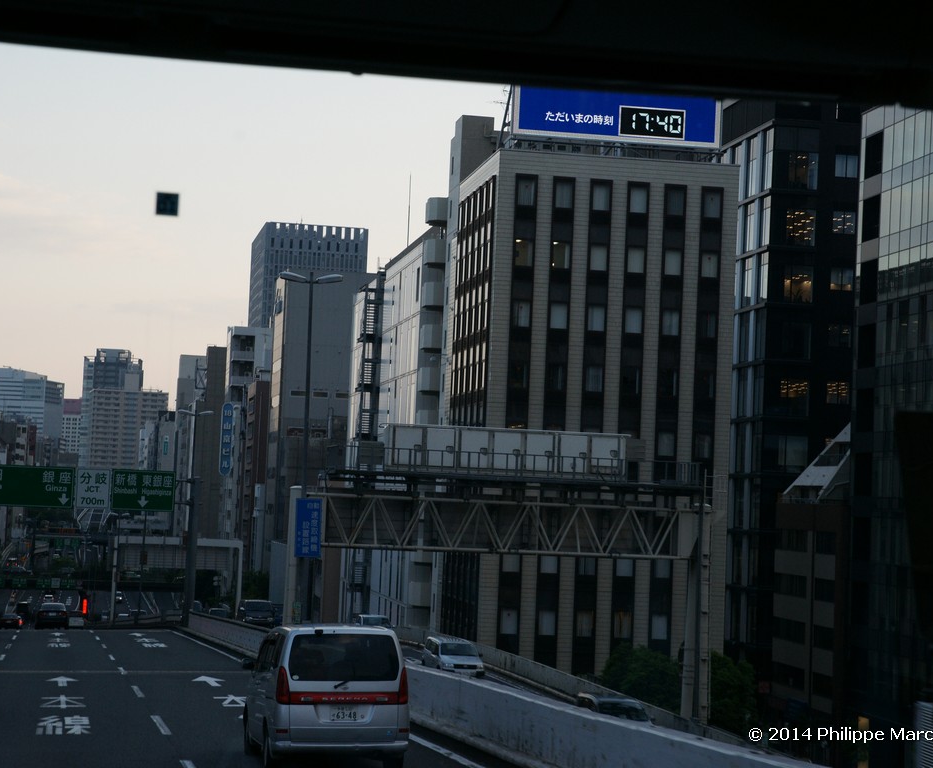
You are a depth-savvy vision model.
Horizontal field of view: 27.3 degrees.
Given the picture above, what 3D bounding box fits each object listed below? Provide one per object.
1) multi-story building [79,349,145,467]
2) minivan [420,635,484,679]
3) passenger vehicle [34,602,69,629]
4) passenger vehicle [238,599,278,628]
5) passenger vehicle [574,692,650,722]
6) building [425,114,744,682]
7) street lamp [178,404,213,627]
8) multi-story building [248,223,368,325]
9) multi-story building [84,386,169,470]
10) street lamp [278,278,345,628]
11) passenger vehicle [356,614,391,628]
[{"bbox_3d":[-193.892,22.058,1045.000,32.000,82.000,28.000,3,-3,-10],"label":"multi-story building"},{"bbox_3d":[-0.526,10.675,75.360,1.690,1.520,4.200,3,-5,-9],"label":"minivan"},{"bbox_3d":[-22.656,12.696,105.000,1.750,1.430,4.650,2,-7,-12],"label":"passenger vehicle"},{"bbox_3d":[-12.388,13.755,114.000,1.760,1.880,4.750,3,-6,-11],"label":"passenger vehicle"},{"bbox_3d":[4.057,9.438,53.583,1.680,1.500,4.300,3,-5,-8],"label":"passenger vehicle"},{"bbox_3d":[6.742,1.707,116.512,14.085,36.000,16.837,3,-4,-10],"label":"building"},{"bbox_3d":[-14.025,6.768,98.000,1.850,11.237,0.460,3,-4,-12],"label":"street lamp"},{"bbox_3d":[-58.641,0.394,680.273,35.147,106.000,52.000,3,-4,-12],"label":"multi-story building"},{"bbox_3d":[-174.304,31.153,988.000,40.000,57.000,18.000,3,-3,-10],"label":"multi-story building"},{"bbox_3d":[-4.120,2.073,48.500,1.650,9.800,0.300,3,-3,-10],"label":"street lamp"},{"bbox_3d":[-4.697,12.603,98.500,1.690,1.580,4.200,3,-5,-10],"label":"passenger vehicle"}]

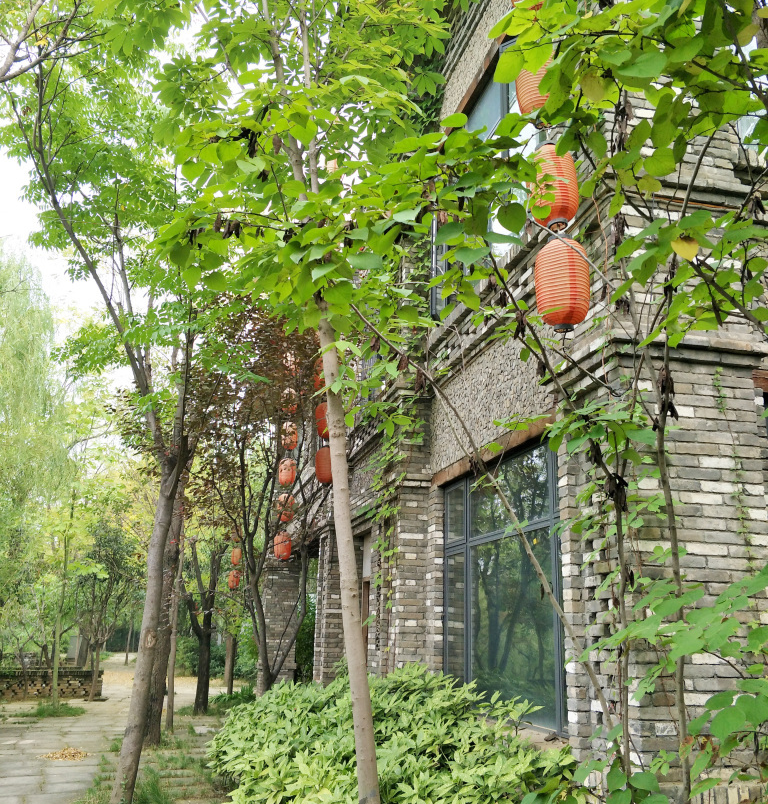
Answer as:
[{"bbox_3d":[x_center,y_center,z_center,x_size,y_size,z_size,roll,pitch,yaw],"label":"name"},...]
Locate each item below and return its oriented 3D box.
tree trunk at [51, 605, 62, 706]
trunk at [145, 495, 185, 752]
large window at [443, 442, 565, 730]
[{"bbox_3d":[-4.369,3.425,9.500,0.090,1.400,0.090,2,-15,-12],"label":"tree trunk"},{"bbox_3d":[-3.131,2.974,10.156,0.260,3.444,0.260,5,-18,-16],"label":"trunk"},{"bbox_3d":[0.860,1.354,5.298,0.110,1.820,2.220,7,-18,-15],"label":"large window"}]

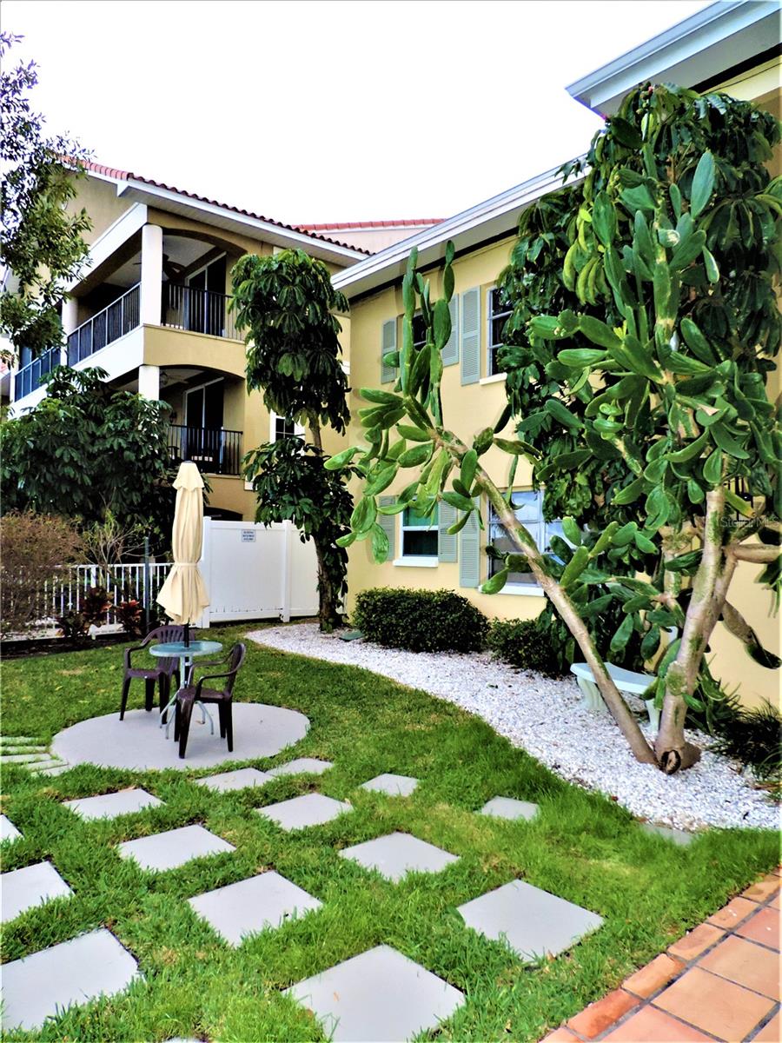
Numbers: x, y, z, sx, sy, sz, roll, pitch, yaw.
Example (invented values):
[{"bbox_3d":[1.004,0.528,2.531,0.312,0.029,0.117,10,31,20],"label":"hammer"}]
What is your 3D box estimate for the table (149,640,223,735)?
[{"bbox_3d":[-1.755,1.441,6.208,0.640,0.710,0.640,0,-2,0],"label":"table"}]

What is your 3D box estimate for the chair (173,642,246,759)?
[{"bbox_3d":[-1.440,1.382,5.759,0.530,0.800,0.560,1,-2,-22],"label":"chair"}]

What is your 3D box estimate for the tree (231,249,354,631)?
[{"bbox_3d":[-1.651,-1.359,12.094,1.950,6.350,1.850,0,-2,0],"label":"tree"}]

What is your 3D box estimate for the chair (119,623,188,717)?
[{"bbox_3d":[-2.145,1.412,6.739,0.560,0.800,0.530,-1,-2,18],"label":"chair"}]

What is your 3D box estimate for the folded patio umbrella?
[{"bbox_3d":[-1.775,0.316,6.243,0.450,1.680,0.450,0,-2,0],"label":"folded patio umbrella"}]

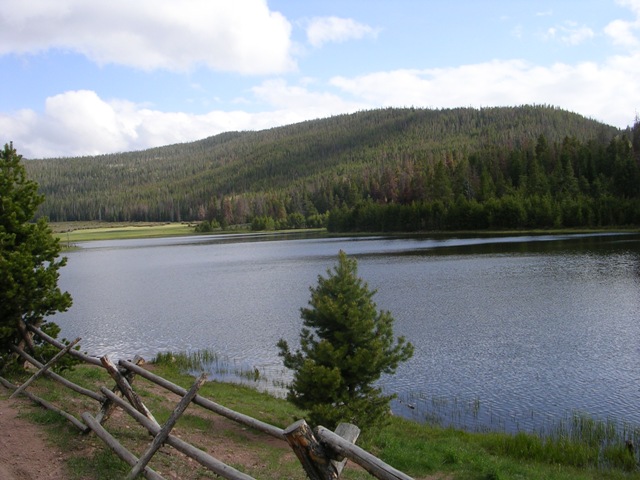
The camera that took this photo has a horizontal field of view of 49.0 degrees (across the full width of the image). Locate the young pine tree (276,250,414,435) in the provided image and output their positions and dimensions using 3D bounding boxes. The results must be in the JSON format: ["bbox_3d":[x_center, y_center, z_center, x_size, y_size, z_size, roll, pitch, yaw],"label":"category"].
[{"bbox_3d":[0.349,1.438,10.000,1.900,2.560,1.800,0,2,0],"label":"young pine tree"}]

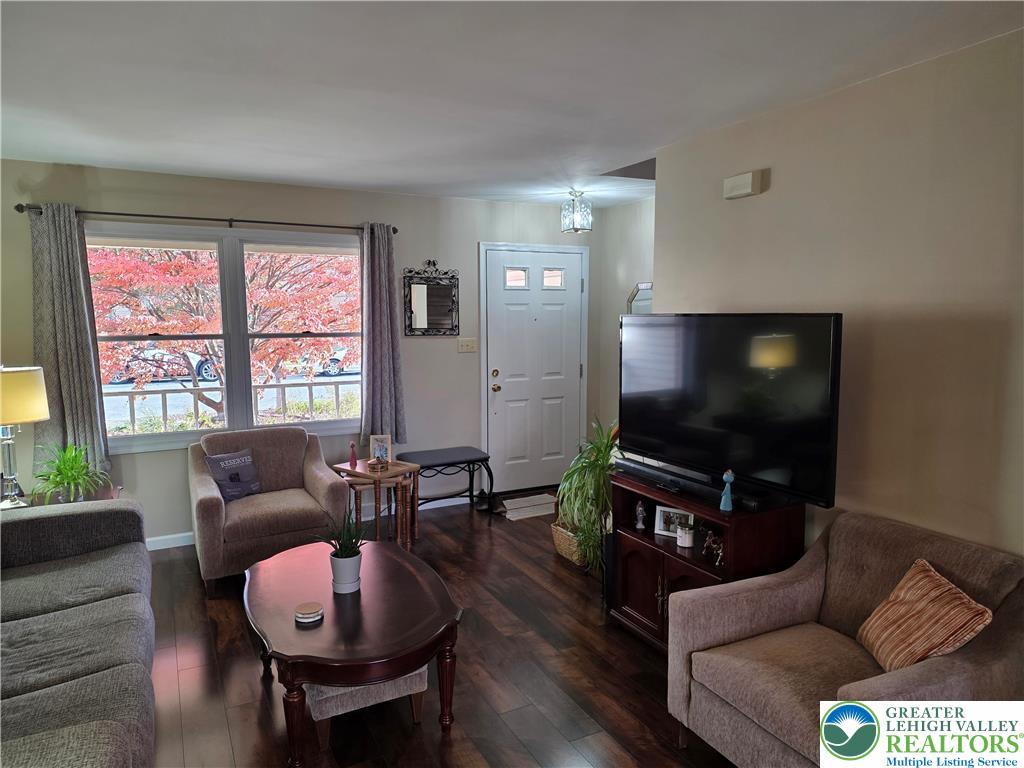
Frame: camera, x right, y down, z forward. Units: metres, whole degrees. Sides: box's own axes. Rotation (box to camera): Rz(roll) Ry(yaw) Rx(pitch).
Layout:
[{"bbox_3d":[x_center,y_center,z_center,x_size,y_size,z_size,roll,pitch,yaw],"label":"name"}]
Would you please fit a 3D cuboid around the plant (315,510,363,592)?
[{"bbox_3d":[-0.680,0.663,2.734,0.190,0.320,0.180,-3,7,-27],"label":"plant"}]

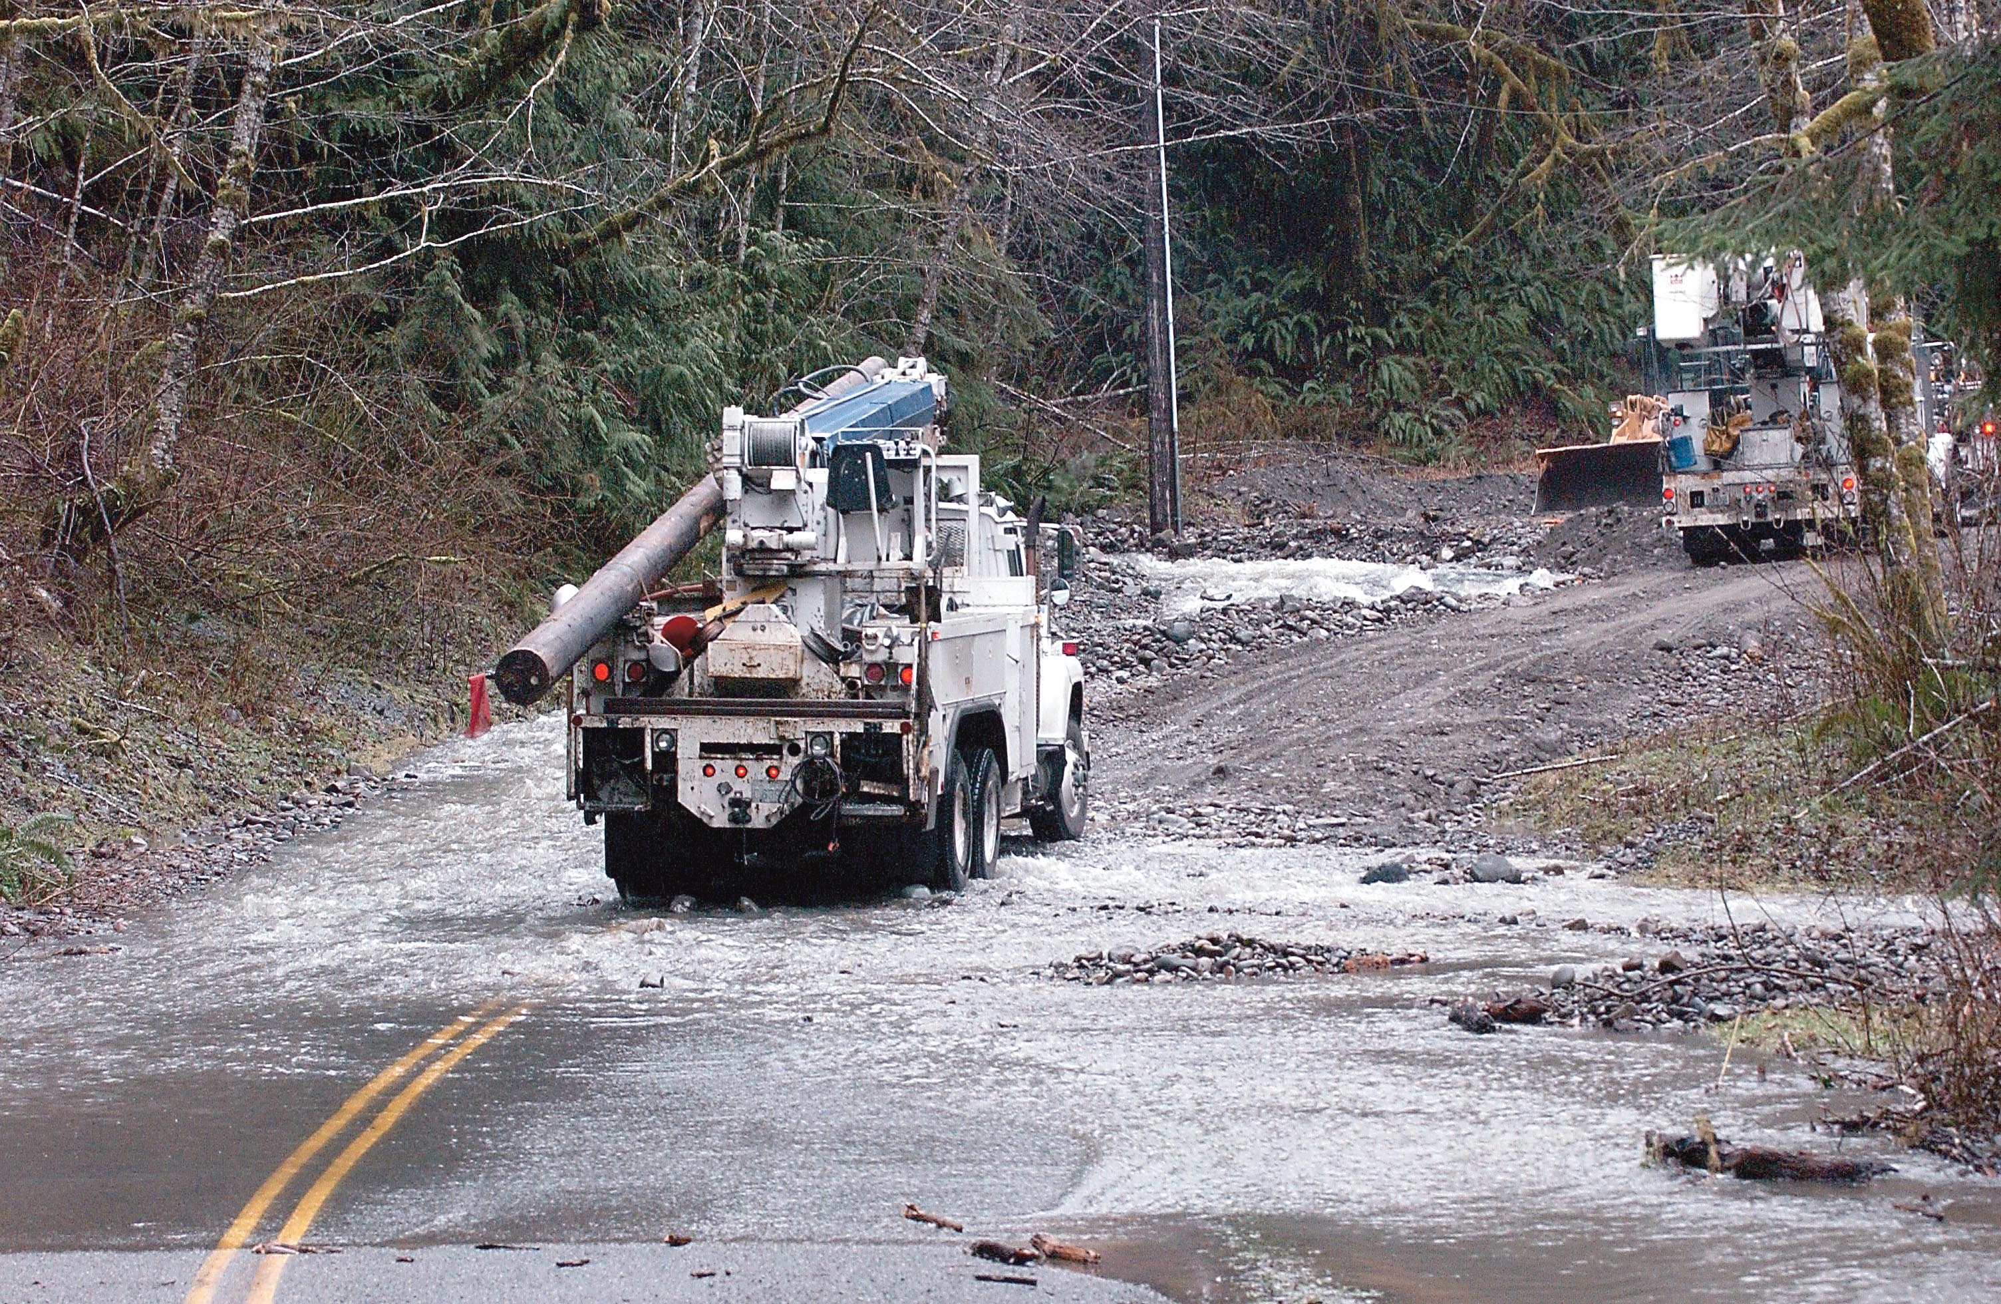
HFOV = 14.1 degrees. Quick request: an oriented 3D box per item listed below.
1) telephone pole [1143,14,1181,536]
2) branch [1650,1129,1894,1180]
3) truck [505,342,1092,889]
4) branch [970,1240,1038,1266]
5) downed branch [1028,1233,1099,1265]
[{"bbox_3d":[2.103,-4.953,106.000,0.360,7.000,0.360,-1,1,0],"label":"telephone pole"},{"bbox_3d":[3.390,2.232,35.800,1.080,0.220,0.330,0,1,3],"label":"branch"},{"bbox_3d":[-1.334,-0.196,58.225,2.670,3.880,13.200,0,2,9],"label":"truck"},{"bbox_3d":[0.015,2.356,31.800,0.290,0.090,0.130,1,2,27],"label":"branch"},{"bbox_3d":[0.255,2.351,31.900,0.300,0.100,0.130,1,2,27],"label":"downed branch"}]

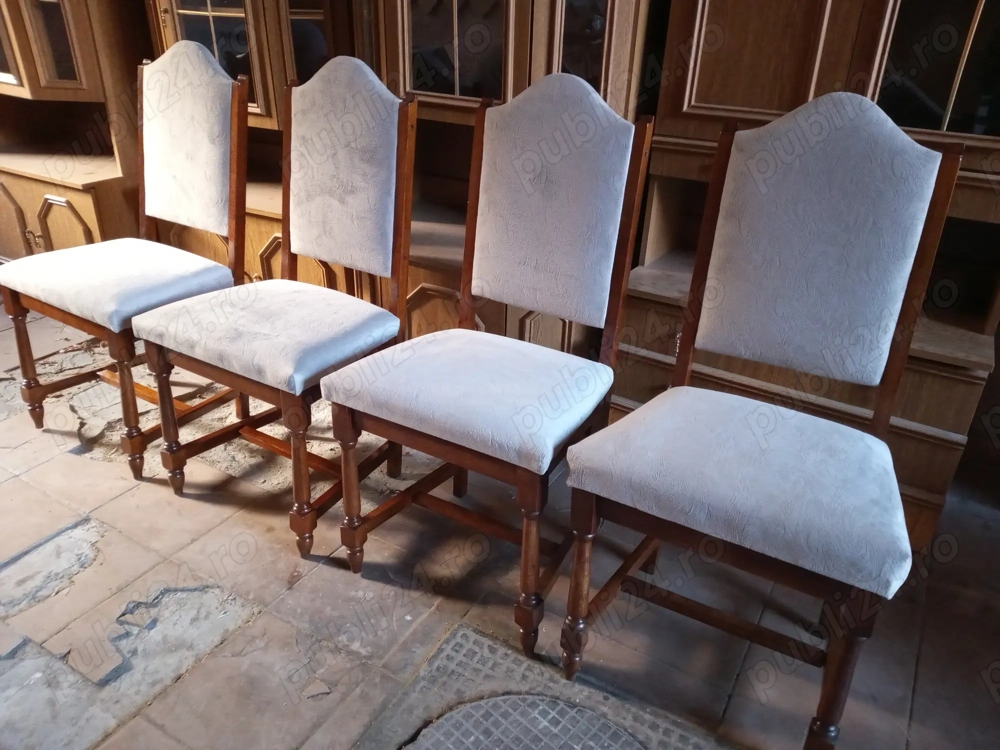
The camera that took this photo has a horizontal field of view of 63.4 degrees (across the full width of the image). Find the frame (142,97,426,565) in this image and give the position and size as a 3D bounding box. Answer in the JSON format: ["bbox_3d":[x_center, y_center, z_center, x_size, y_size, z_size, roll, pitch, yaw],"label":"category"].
[{"bbox_3d":[-0.499,-0.153,1.956,0.488,0.965,0.528,17,32,28],"label":"frame"}]

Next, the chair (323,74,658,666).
[{"bbox_3d":[0.001,-0.016,1.690,0.488,0.965,0.528,17,32,27],"label":"chair"}]

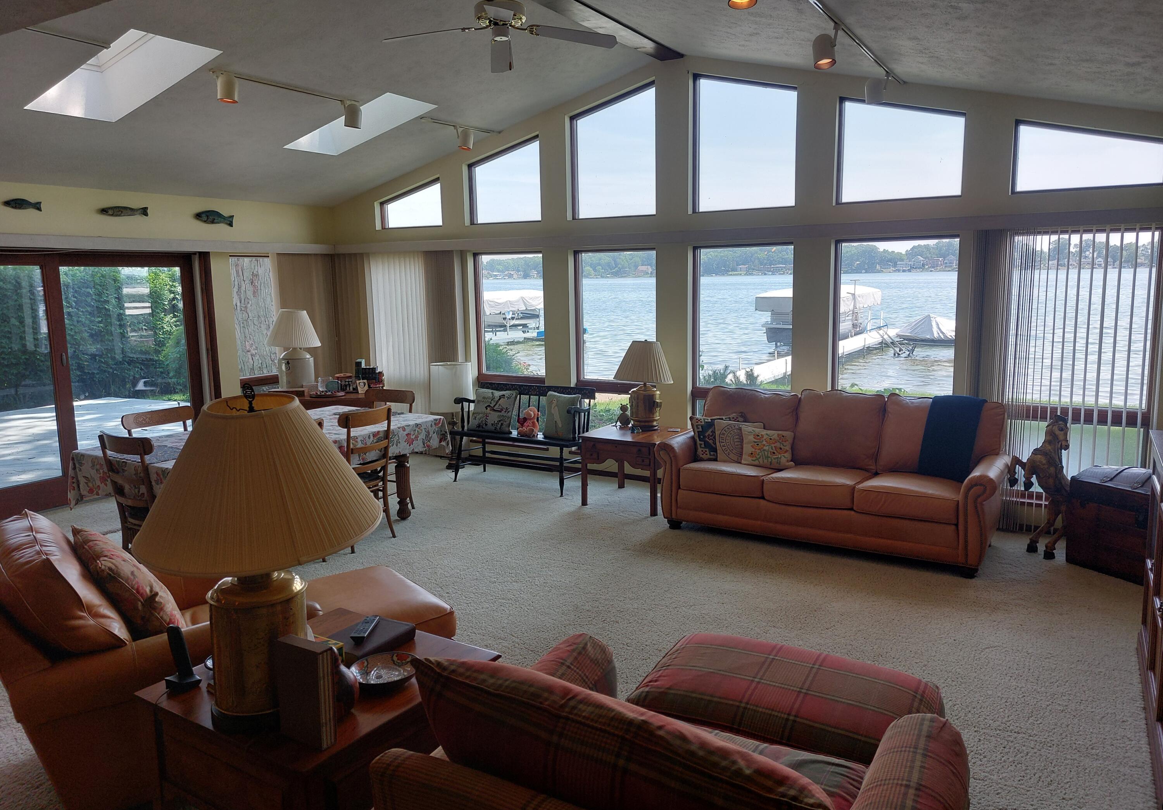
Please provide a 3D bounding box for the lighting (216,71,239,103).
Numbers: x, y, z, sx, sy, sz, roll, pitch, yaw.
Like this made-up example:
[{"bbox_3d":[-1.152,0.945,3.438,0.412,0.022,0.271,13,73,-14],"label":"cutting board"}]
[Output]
[{"bbox_3d":[-2.299,-2.060,5.231,0.140,0.195,0.140,5,11,32],"label":"lighting"}]

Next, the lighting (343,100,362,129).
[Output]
[{"bbox_3d":[-1.735,-2.203,6.111,0.135,0.190,0.135,-1,9,0],"label":"lighting"}]

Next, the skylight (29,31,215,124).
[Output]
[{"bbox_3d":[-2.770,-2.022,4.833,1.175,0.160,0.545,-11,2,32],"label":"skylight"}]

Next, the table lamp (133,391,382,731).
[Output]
[{"bbox_3d":[-0.878,0.406,2.204,0.595,0.933,0.595,4,11,30],"label":"table lamp"}]

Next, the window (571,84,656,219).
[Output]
[{"bbox_3d":[0.253,-2.049,6.582,0.780,1.015,0.100,4,11,30],"label":"window"}]

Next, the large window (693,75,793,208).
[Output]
[{"bbox_3d":[1.311,-2.137,6.480,0.898,1.118,0.100,5,11,32],"label":"large window"}]

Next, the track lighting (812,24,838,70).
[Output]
[{"bbox_3d":[1.274,-1.876,4.220,0.125,0.205,0.115,4,11,30],"label":"track lighting"}]

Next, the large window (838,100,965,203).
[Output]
[{"bbox_3d":[2.325,-1.889,5.873,0.888,0.793,0.100,5,11,32],"label":"large window"}]

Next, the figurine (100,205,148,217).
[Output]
[{"bbox_3d":[-4.004,-1.702,7.089,0.045,0.095,0.425,5,11,32],"label":"figurine"}]

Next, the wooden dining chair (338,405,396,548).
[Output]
[{"bbox_3d":[-1.672,0.502,5.764,0.500,0.961,0.480,5,11,32],"label":"wooden dining chair"}]

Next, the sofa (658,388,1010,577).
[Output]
[{"bbox_3d":[1.729,0.426,5.741,2.266,1.019,0.926,5,11,32],"label":"sofa"}]

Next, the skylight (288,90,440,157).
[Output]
[{"bbox_3d":[-1.864,-2.366,6.753,1.250,0.120,0.575,-11,2,33],"label":"skylight"}]

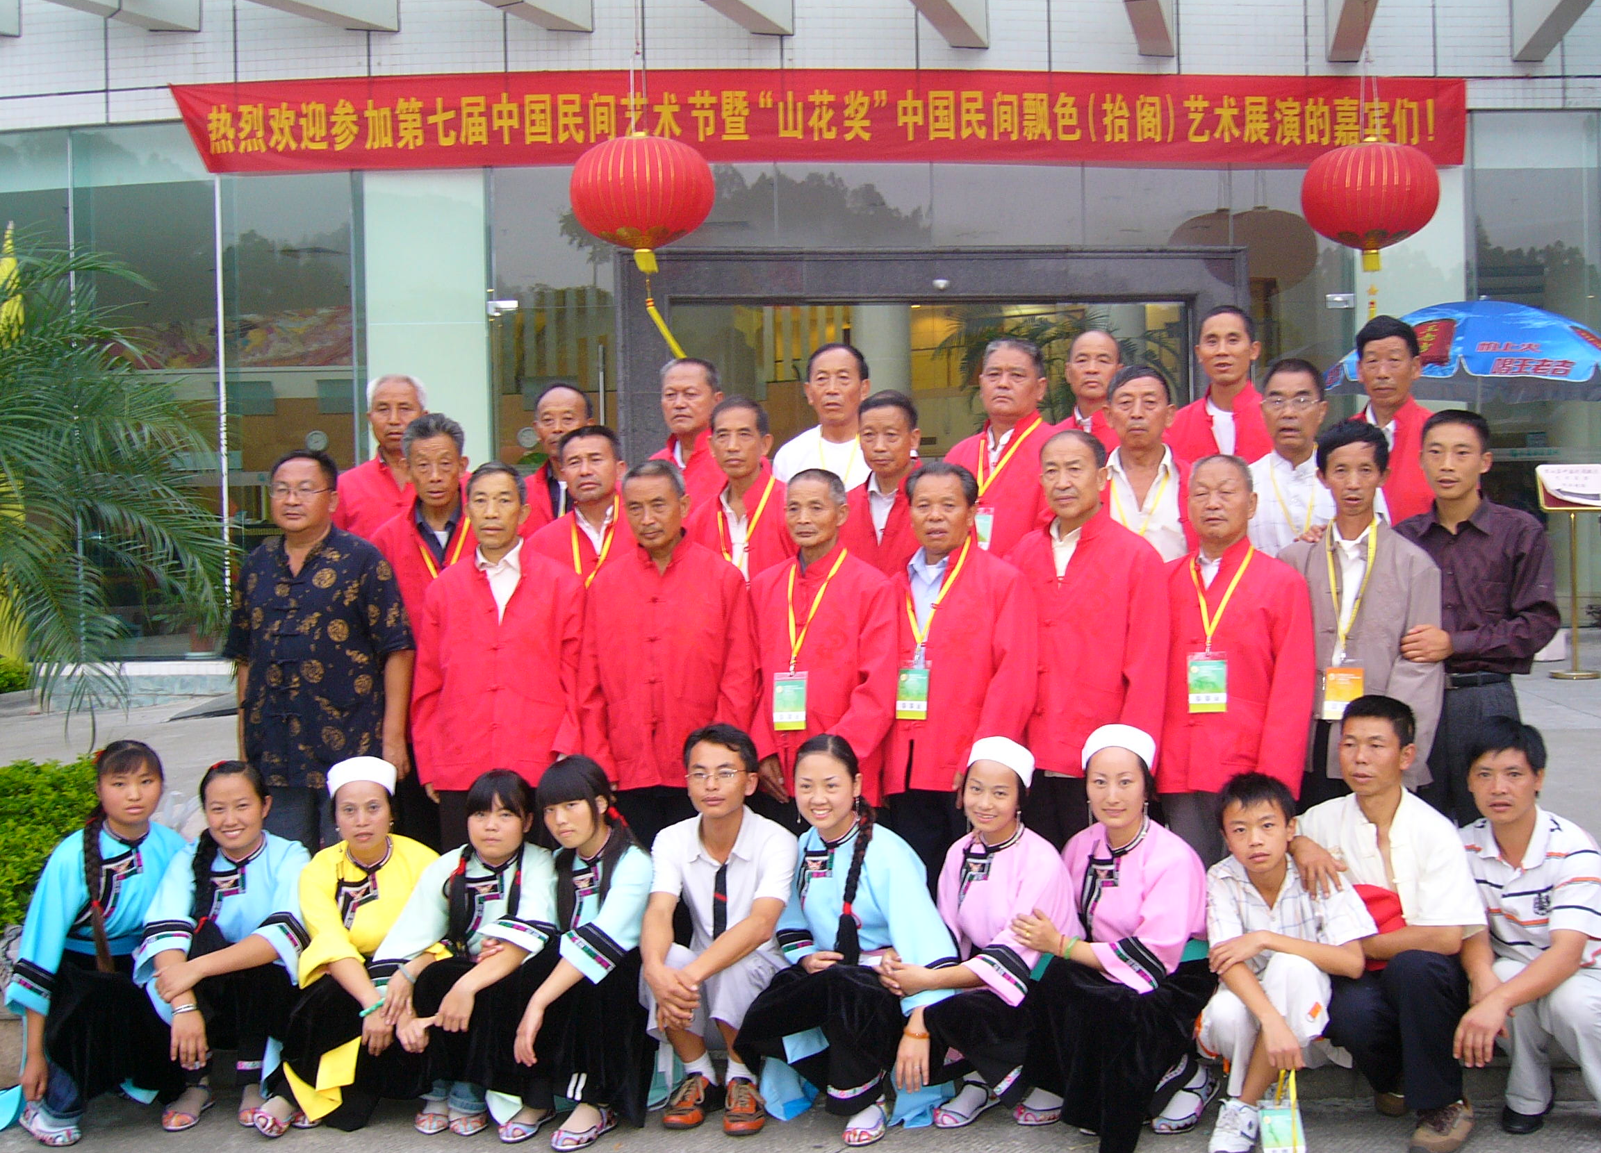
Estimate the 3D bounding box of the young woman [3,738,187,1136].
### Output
[{"bbox_3d":[-1.868,0.947,4.700,0.480,1.016,0.600,-2,1,-17],"label":"young woman"}]

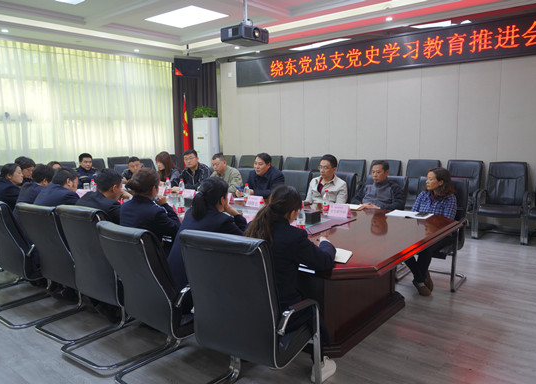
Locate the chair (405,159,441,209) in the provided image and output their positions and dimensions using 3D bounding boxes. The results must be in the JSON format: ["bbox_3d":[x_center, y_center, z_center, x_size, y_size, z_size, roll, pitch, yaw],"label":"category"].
[{"bbox_3d":[2.342,0.039,6.682,0.600,1.011,0.680,5,10,39],"label":"chair"}]

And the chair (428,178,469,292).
[{"bbox_3d":[1.675,0.377,4.374,0.570,1.011,0.600,5,10,36],"label":"chair"}]

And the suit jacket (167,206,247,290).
[{"bbox_3d":[-0.390,0.395,2.874,0.500,0.593,0.580,5,10,39],"label":"suit jacket"}]

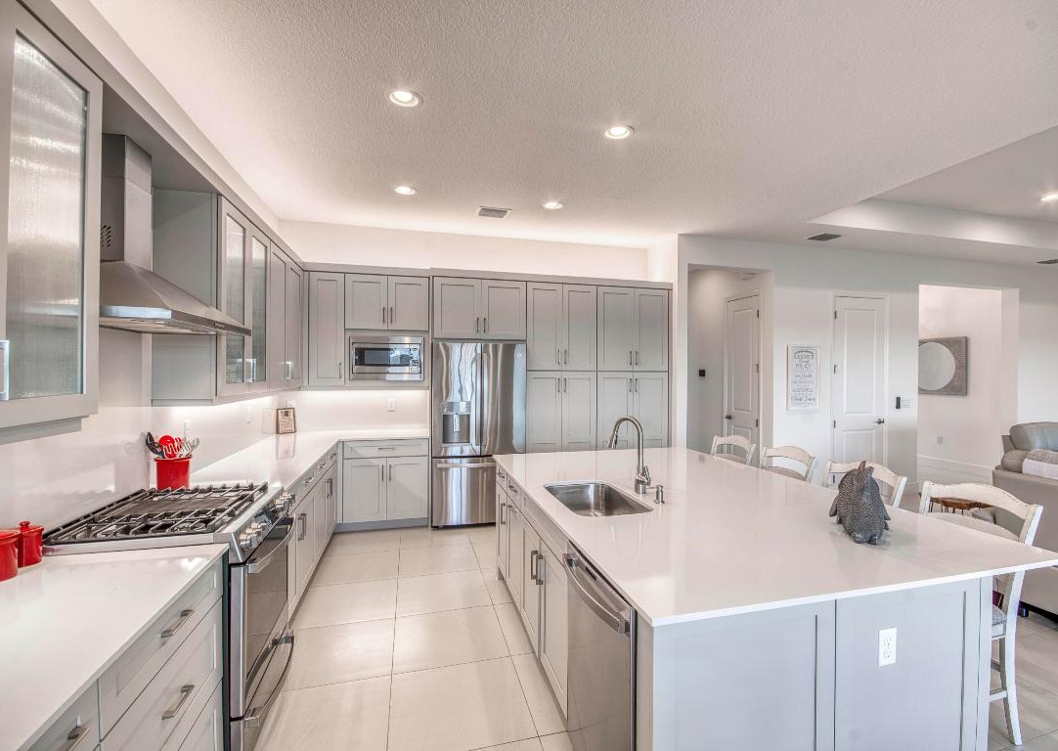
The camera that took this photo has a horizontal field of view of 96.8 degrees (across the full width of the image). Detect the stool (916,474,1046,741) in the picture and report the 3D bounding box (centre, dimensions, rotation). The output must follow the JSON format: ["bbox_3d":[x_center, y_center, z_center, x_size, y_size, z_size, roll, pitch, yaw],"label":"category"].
[{"bbox_3d":[1.812,1.007,2.104,0.540,1.020,0.460,0,0,-14],"label":"stool"}]

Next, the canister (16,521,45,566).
[{"bbox_3d":[-1.592,0.526,1.484,0.095,0.128,0.095,0,1,-14],"label":"canister"}]

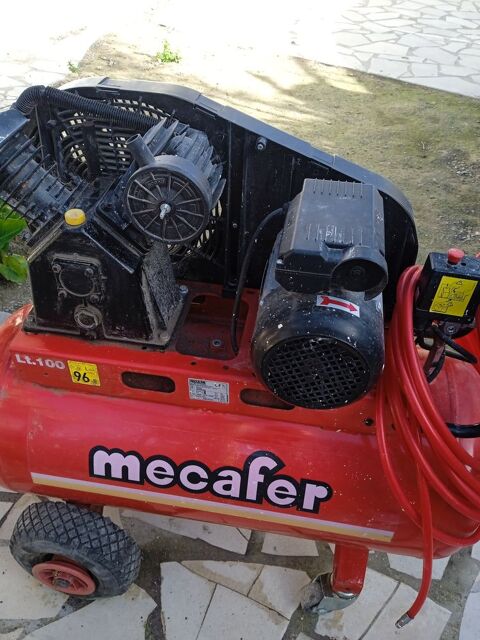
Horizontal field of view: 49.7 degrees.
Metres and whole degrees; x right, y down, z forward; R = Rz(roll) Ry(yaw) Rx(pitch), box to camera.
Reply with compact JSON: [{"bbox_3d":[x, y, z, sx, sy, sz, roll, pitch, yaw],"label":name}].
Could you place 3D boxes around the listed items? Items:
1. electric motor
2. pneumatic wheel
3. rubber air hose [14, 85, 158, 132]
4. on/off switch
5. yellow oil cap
[{"bbox_3d":[0.122,-0.039,0.758,0.180,0.232,0.291,7,40,7],"label":"electric motor"},{"bbox_3d":[-0.330,0.465,1.034,0.260,0.260,0.089,7,40,7],"label":"pneumatic wheel"},{"bbox_3d":[-0.216,-0.305,0.757,0.242,0.061,0.045,7,40,7],"label":"rubber air hose"},{"bbox_3d":[0.298,-0.089,0.717,0.023,0.016,0.023,7,40,7],"label":"on/off switch"},{"bbox_3d":[-0.237,-0.147,0.745,0.032,0.016,0.032,1,40,-1],"label":"yellow oil cap"}]

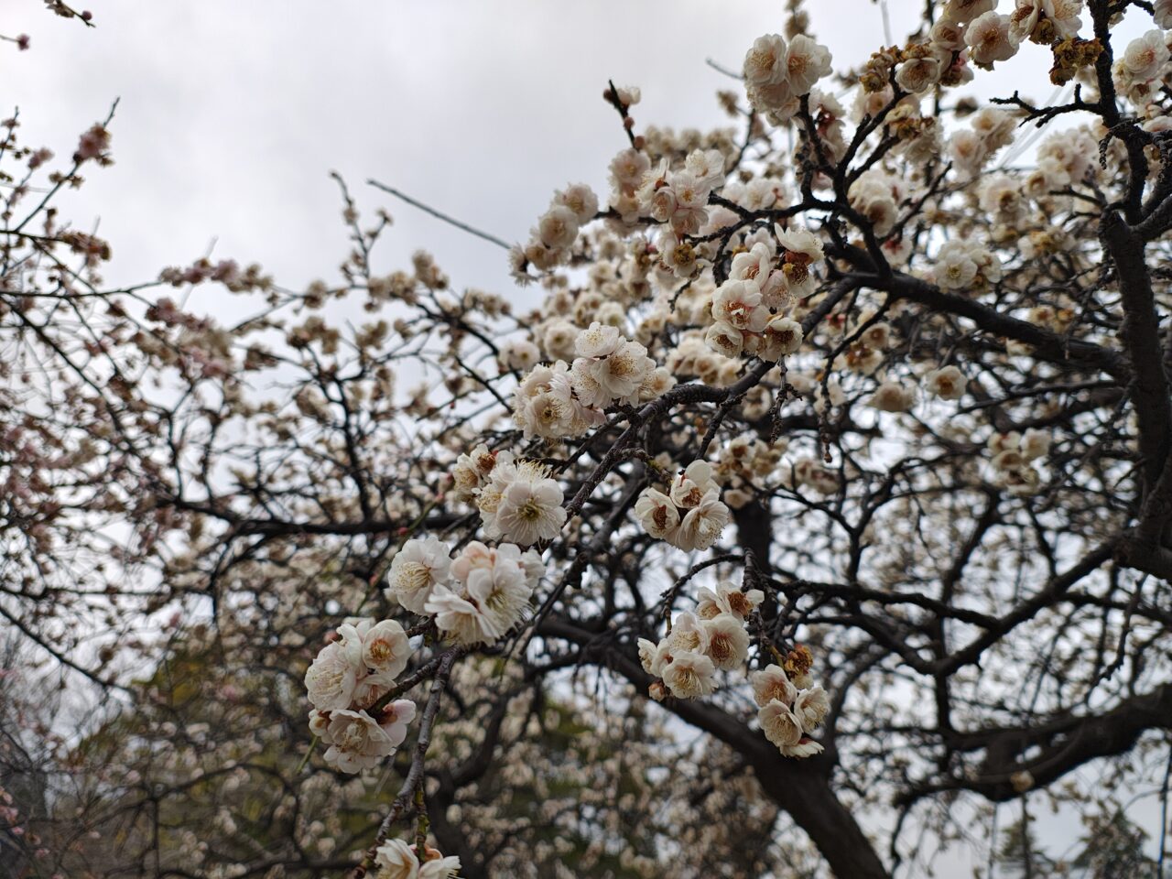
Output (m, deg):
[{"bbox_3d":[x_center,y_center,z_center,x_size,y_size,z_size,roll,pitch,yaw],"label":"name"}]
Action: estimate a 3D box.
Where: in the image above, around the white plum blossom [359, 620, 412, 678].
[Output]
[{"bbox_3d":[-0.095,0.099,0.400,0.026,0.027,0.014,3,2,-9],"label":"white plum blossom"}]

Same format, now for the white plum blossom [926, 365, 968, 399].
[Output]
[{"bbox_3d":[0.234,-0.037,0.550,0.025,0.023,0.013,1,21,-3],"label":"white plum blossom"}]

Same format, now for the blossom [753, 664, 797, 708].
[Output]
[{"bbox_3d":[0.100,0.132,0.450,0.024,0.024,0.014,-3,23,9],"label":"blossom"}]

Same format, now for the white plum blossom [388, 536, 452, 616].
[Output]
[{"bbox_3d":[-0.060,0.049,0.305,0.025,0.026,0.016,-16,-2,34],"label":"white plum blossom"}]

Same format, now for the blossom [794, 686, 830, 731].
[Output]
[{"bbox_3d":[0.123,0.146,0.460,0.022,0.024,0.014,12,14,-35],"label":"blossom"}]

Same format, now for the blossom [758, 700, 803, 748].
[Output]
[{"bbox_3d":[0.101,0.146,0.435,0.024,0.025,0.015,-11,14,25],"label":"blossom"}]

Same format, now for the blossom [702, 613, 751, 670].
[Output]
[{"bbox_3d":[0.068,0.098,0.410,0.025,0.027,0.014,2,24,-7],"label":"blossom"}]

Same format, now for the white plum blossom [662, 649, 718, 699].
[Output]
[{"bbox_3d":[0.050,0.113,0.410,0.025,0.025,0.015,2,17,-6],"label":"white plum blossom"}]

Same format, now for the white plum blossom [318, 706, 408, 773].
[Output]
[{"bbox_3d":[-0.083,0.112,0.315,0.028,0.017,0.025,-7,-65,16],"label":"white plum blossom"}]

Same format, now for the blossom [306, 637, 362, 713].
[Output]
[{"bbox_3d":[-0.094,0.087,0.315,0.025,0.026,0.016,-15,-6,33],"label":"blossom"}]

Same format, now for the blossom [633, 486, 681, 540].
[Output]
[{"bbox_3d":[0.035,0.037,0.420,0.023,0.026,0.014,-1,24,4],"label":"blossom"}]

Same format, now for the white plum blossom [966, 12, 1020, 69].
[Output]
[{"bbox_3d":[0.192,-0.189,0.400,0.025,0.025,0.015,-3,11,6],"label":"white plum blossom"}]

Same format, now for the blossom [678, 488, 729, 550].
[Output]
[{"bbox_3d":[0.052,0.035,0.375,0.025,0.025,0.017,19,13,-39],"label":"blossom"}]

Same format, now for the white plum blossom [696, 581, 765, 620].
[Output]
[{"bbox_3d":[0.073,0.083,0.430,0.032,0.023,0.015,3,20,-10],"label":"white plum blossom"}]

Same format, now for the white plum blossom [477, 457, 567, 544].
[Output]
[{"bbox_3d":[-0.024,0.024,0.320,0.029,0.029,0.018,1,6,-2],"label":"white plum blossom"}]

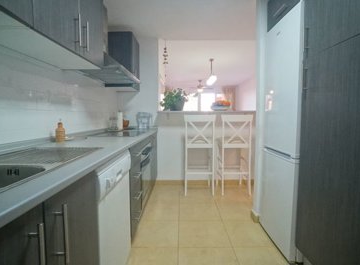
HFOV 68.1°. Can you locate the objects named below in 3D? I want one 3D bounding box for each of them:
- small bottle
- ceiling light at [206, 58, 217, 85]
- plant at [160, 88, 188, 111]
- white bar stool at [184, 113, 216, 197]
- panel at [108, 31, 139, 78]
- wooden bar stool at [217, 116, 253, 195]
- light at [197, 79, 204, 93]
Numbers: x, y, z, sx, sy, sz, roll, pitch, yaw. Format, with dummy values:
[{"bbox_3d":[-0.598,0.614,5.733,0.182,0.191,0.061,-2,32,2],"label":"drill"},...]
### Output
[{"bbox_3d":[-0.843,-0.003,1.884,0.068,0.165,0.068,0,4,0],"label":"small bottle"},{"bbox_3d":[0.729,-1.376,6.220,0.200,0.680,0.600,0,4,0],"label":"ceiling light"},{"bbox_3d":[-0.078,-0.478,3.957,0.410,0.340,0.380,0,4,0],"label":"plant"},{"bbox_3d":[0.265,0.284,3.598,0.400,1.040,0.450,0,4,0],"label":"white bar stool"},{"bbox_3d":[-0.730,-0.903,3.506,0.340,0.670,0.560,0,4,0],"label":"panel"},{"bbox_3d":[0.730,0.284,3.598,0.400,1.040,0.450,0,4,-2],"label":"wooden bar stool"},{"bbox_3d":[0.776,-1.761,10.103,0.300,0.500,0.300,0,4,0],"label":"light"}]

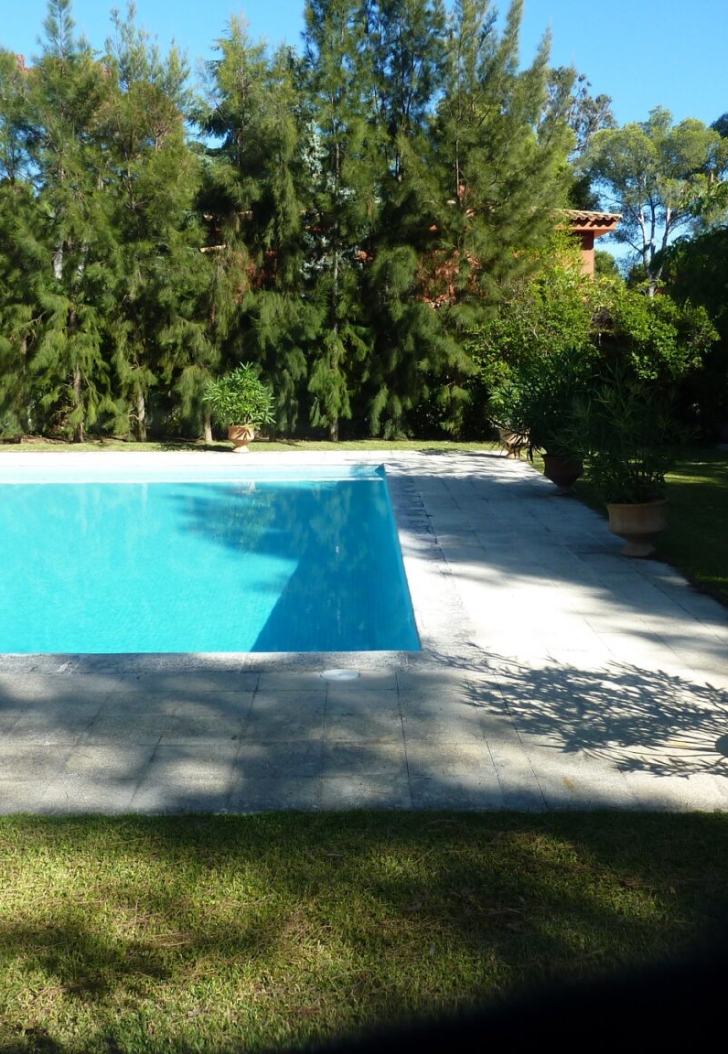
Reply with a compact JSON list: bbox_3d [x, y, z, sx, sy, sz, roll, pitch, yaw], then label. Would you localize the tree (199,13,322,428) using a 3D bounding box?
[{"bbox_3d":[-2.005,-5.563,19.512,2.286,7.835,2.218,0,10,-1],"label":"tree"}]

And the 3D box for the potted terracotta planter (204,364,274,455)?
[{"bbox_3d":[-2.372,-2.272,19.346,1.320,1.660,1.250,0,10,0],"label":"potted terracotta planter"}]

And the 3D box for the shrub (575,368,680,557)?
[{"bbox_3d":[2.347,-0.584,9.019,0.909,1.651,0.882,0,10,-1],"label":"shrub"}]

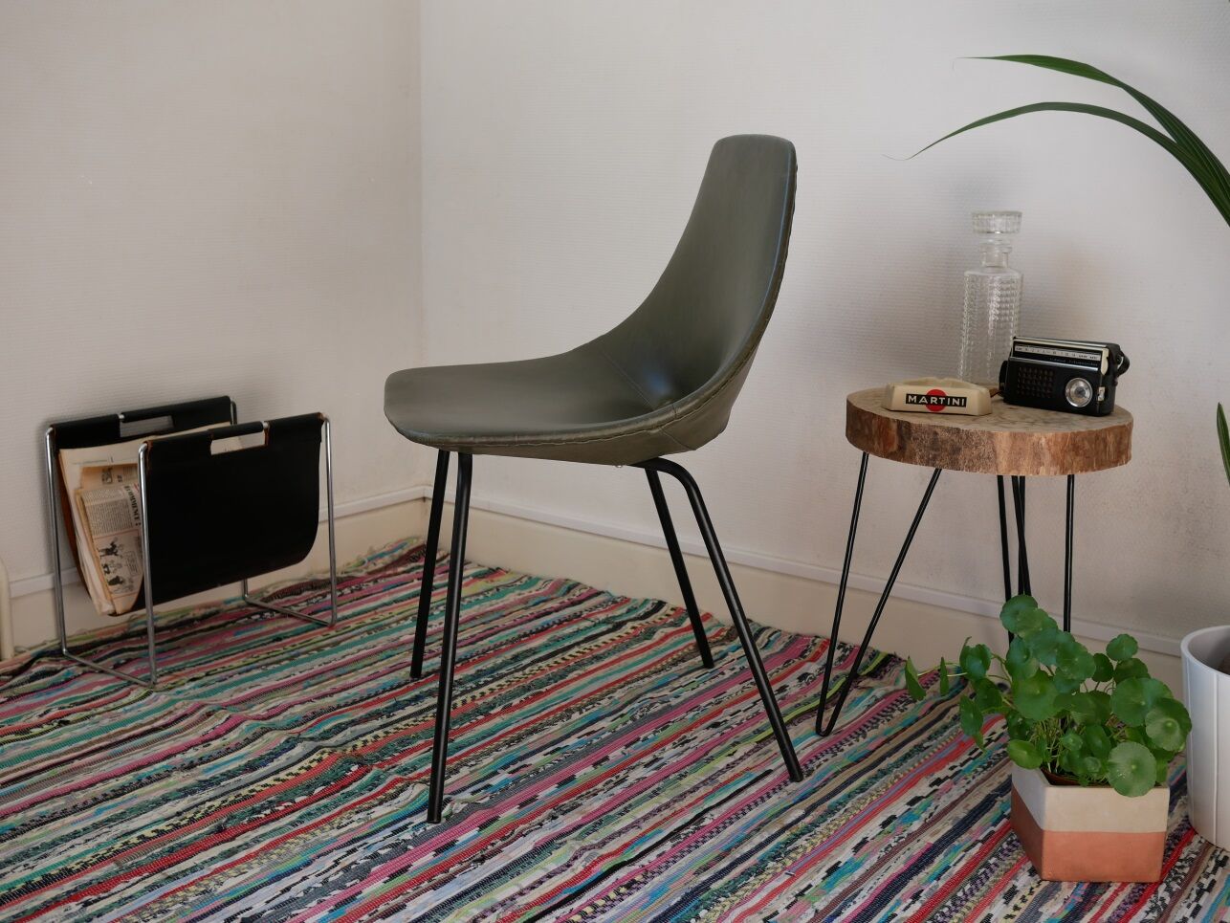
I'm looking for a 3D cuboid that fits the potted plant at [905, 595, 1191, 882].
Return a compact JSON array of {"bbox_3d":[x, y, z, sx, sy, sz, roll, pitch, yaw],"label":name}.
[{"bbox_3d":[0.479,0.298,1.604,0.306,0.302,0.219,1,12,0],"label":"potted plant"}]

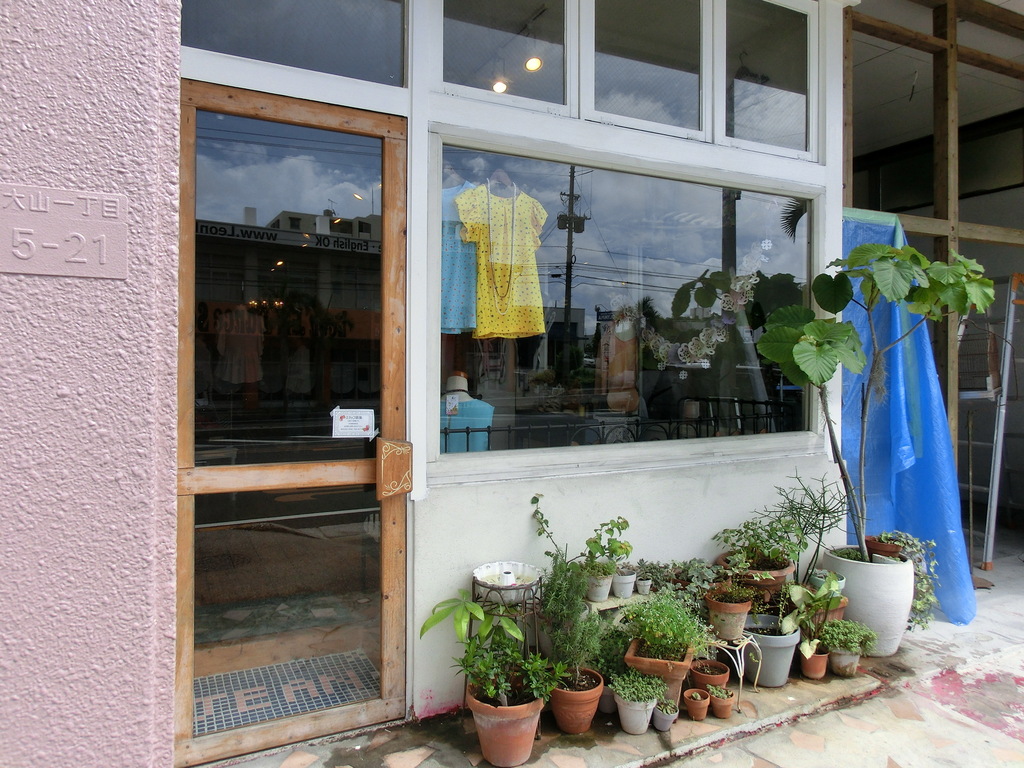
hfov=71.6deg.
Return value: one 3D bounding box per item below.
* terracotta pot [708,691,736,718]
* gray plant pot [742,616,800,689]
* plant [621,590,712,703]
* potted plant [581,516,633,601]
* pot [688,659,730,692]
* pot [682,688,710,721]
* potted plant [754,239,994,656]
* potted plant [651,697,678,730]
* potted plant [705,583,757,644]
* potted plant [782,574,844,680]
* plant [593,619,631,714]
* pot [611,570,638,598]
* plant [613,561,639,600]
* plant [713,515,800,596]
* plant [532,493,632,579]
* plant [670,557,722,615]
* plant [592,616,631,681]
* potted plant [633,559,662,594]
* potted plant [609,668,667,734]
[{"bbox_3d":[0.746,1.139,2.515,0.082,0.073,0.082,0,1,0],"label":"terracotta pot"},{"bbox_3d":[1.092,1.136,2.994,0.237,0.230,0.237,0,0,0],"label":"gray plant pot"},{"bbox_3d":[0.566,0.981,2.602,0.333,0.457,0.315,0,0,16],"label":"plant"},{"bbox_3d":[0.351,0.638,2.626,0.187,0.308,0.172,0,1,0],"label":"potted plant"},{"bbox_3d":[0.756,1.142,2.704,0.150,0.136,0.150,0,0,0],"label":"pot"},{"bbox_3d":[0.675,1.171,2.583,0.097,0.079,0.097,0,0,0],"label":"pot"},{"bbox_3d":[1.532,0.295,3.010,1.000,1.747,0.747,0,1,-26],"label":"potted plant"},{"bbox_3d":[0.541,1.160,2.505,0.097,0.099,0.094,0,0,0],"label":"potted plant"},{"bbox_3d":[0.829,0.858,2.707,0.187,0.202,0.182,0,1,0],"label":"potted plant"},{"bbox_3d":[1.201,0.964,2.838,0.227,0.409,0.202,0,1,0],"label":"potted plant"},{"bbox_3d":[0.374,1.050,2.668,0.175,0.321,0.175,0,0,0],"label":"plant"},{"bbox_3d":[0.421,0.747,2.656,0.089,0.089,0.089,0,1,0],"label":"pot"},{"bbox_3d":[0.450,0.776,2.812,0.100,0.140,0.100,0,0,0],"label":"plant"},{"bbox_3d":[1.058,0.736,3.073,0.375,0.306,0.357,0,0,0],"label":"plant"},{"bbox_3d":[0.272,0.591,2.737,0.375,0.331,0.188,0,0,-25],"label":"plant"},{"bbox_3d":[0.767,0.843,2.938,0.223,0.231,0.212,0,0,0],"label":"plant"},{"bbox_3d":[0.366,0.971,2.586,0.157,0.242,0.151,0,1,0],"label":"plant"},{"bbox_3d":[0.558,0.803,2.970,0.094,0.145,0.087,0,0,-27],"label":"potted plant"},{"bbox_3d":[0.443,1.111,2.499,0.206,0.198,0.194,0,0,0],"label":"potted plant"}]

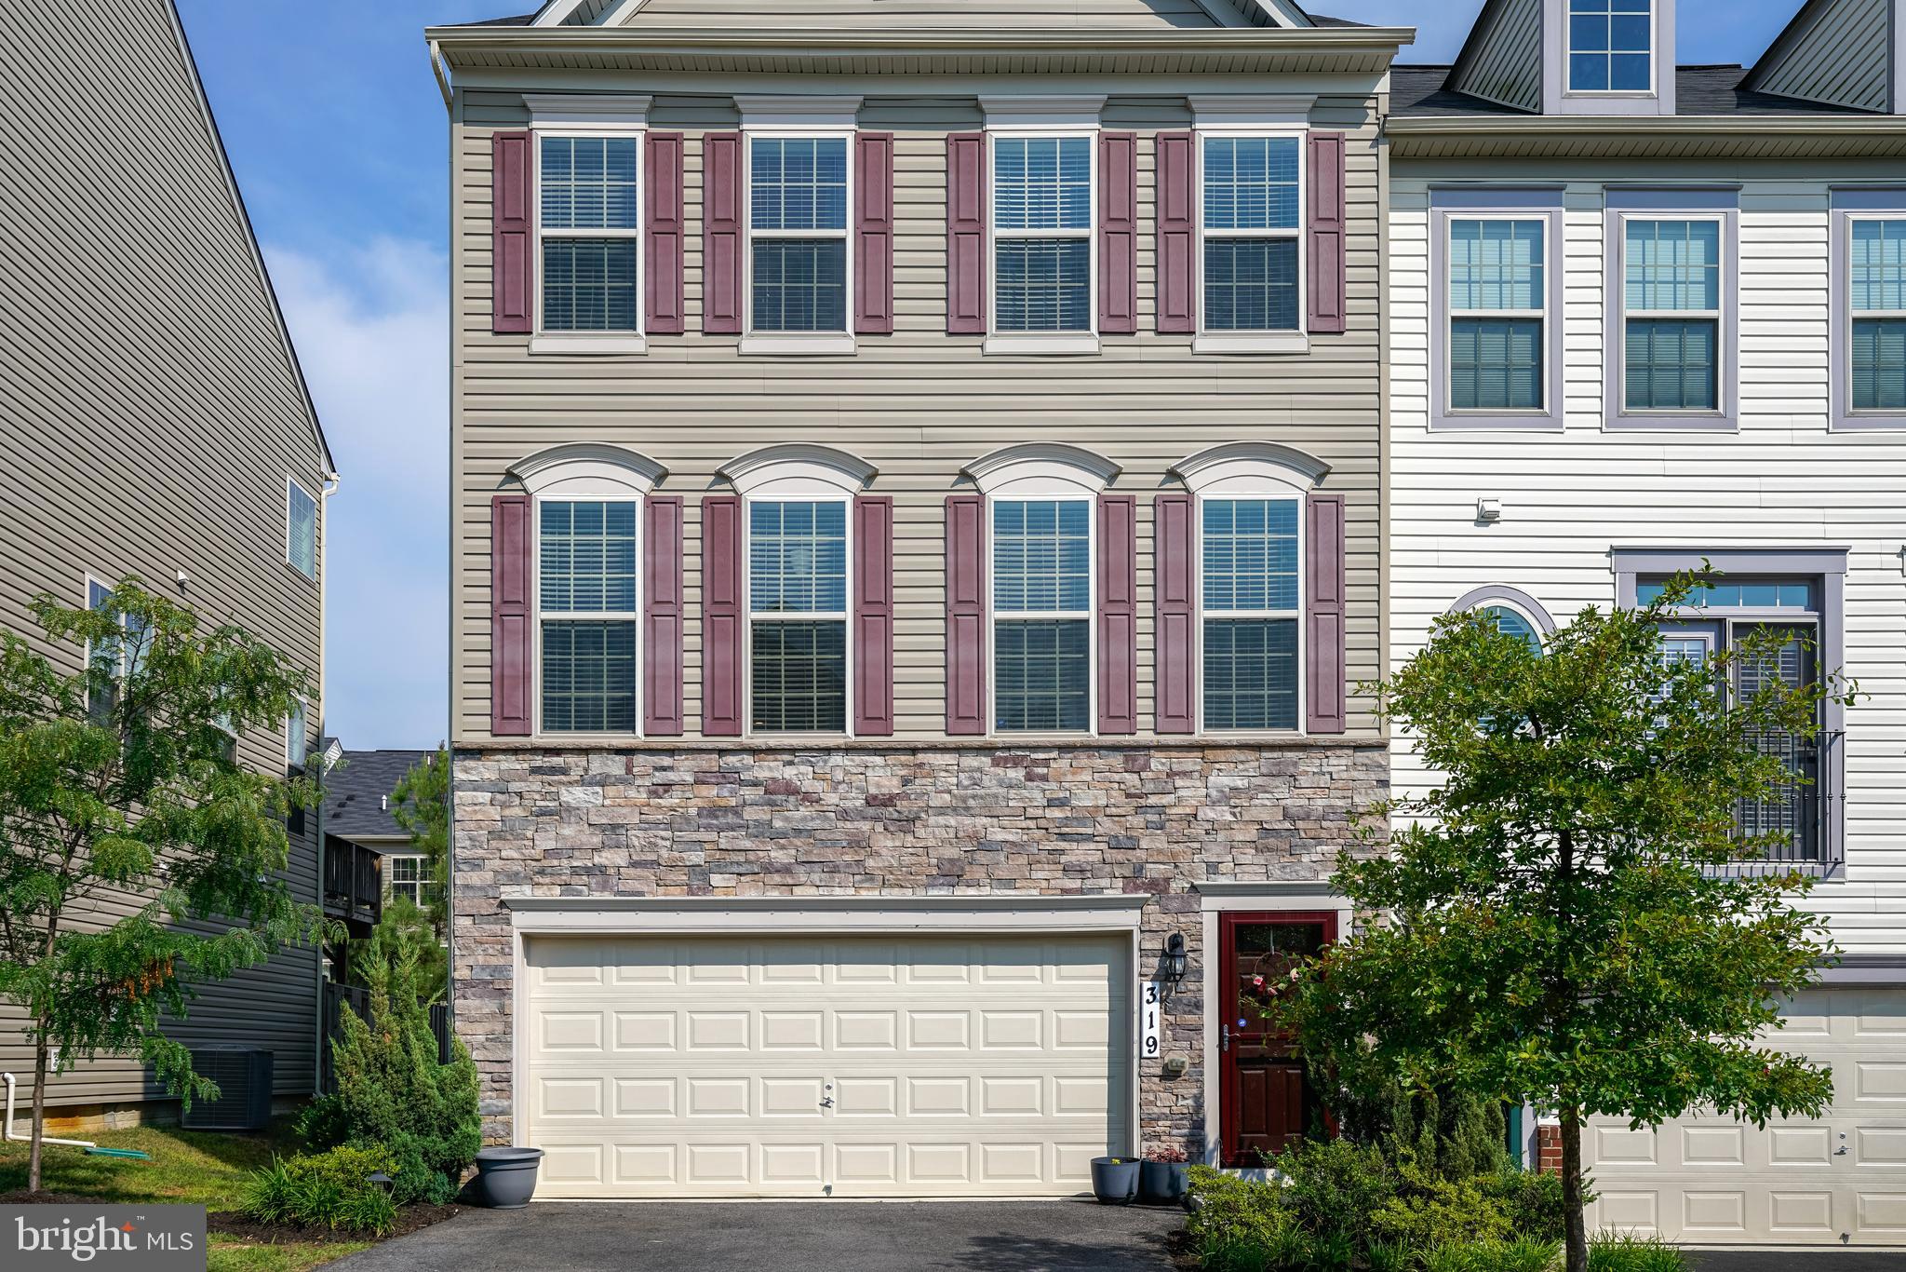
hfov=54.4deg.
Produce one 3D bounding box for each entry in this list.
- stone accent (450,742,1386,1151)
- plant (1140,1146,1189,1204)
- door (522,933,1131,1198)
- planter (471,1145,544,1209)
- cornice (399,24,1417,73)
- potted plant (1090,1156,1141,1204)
[{"bbox_3d":[-0.265,2.570,14.690,7.400,3.430,0.220,0,0,0],"label":"stone accent"},{"bbox_3d":[1.665,4.200,14.450,0.395,0.440,0.395,0,0,0],"label":"plant"},{"bbox_3d":[-1.005,3.470,14.950,4.880,2.140,0.100,0,0,0],"label":"door"},{"bbox_3d":[-3.437,4.200,14.370,0.550,0.450,0.550,0,0,0],"label":"planter"},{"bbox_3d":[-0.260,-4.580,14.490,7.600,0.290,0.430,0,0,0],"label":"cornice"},{"bbox_3d":[1.270,4.250,14.450,0.385,0.380,0.385,0,0,0],"label":"potted plant"}]

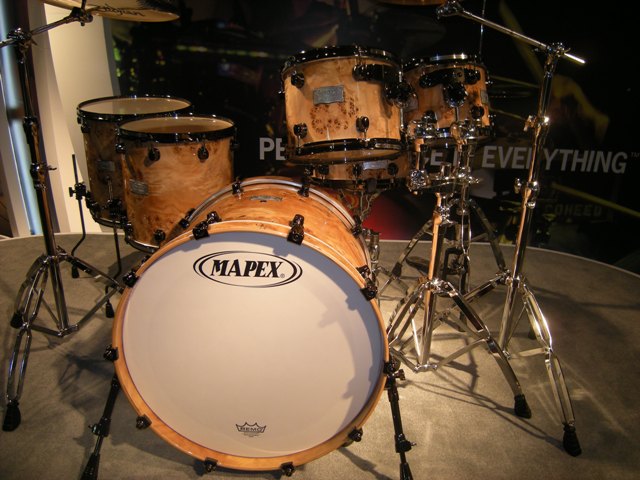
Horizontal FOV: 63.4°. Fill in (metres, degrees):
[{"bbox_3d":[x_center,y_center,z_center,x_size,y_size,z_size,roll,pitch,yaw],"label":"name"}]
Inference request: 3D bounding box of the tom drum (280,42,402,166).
[{"bbox_3d":[0.062,-0.351,1.411,0.338,0.249,0.338,-2,3,19],"label":"tom drum"}]

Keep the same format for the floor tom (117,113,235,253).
[{"bbox_3d":[-0.478,-0.203,1.773,0.388,0.388,0.388,2,22,-1],"label":"floor tom"}]

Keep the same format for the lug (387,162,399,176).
[{"bbox_3d":[0.236,-0.231,1.684,0.034,0.042,0.027,-3,7,-27],"label":"lug"}]

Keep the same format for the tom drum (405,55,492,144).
[{"bbox_3d":[0.353,-0.388,1.495,0.286,0.218,0.286,1,5,38],"label":"tom drum"}]

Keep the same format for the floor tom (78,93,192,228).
[{"bbox_3d":[-0.727,-0.327,2.105,0.438,0.440,0.438,10,25,18],"label":"floor tom"}]

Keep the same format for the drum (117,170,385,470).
[{"bbox_3d":[-0.143,0.176,1.329,0.592,0.592,0.490,2,19,1],"label":"drum"}]

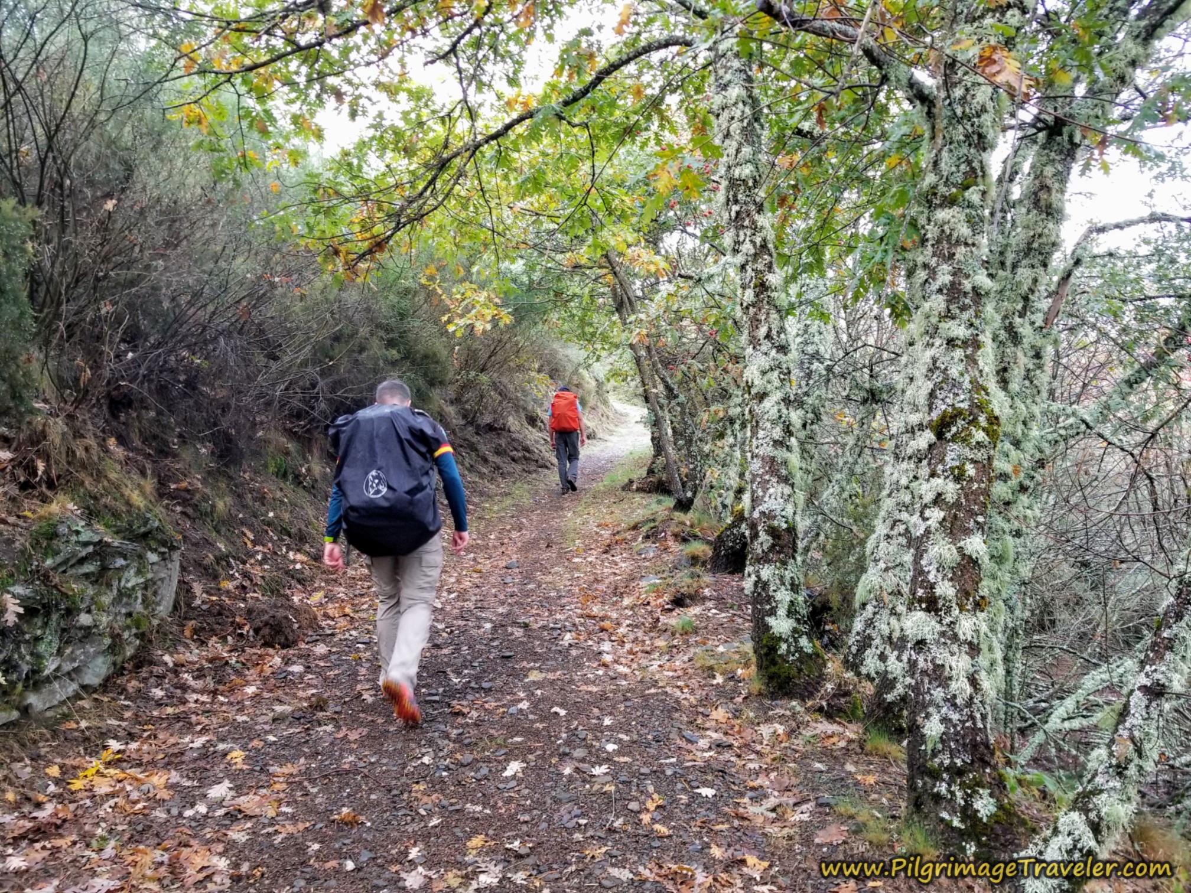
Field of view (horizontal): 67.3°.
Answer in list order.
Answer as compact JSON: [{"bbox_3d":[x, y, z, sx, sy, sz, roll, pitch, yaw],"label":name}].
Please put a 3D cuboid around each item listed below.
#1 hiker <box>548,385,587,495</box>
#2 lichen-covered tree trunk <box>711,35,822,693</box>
[{"bbox_3d":[-0.426,-0.108,13.900,0.600,1.730,0.650,0,3,3],"label":"hiker"},{"bbox_3d":[0.878,-0.410,4.703,0.440,3.390,0.420,-5,3,0],"label":"lichen-covered tree trunk"}]

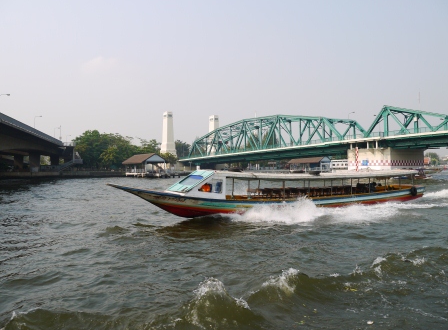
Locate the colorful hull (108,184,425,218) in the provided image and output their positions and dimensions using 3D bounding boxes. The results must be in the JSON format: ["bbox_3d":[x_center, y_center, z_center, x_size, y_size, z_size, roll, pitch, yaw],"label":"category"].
[{"bbox_3d":[5.825,1.597,21.338,25.600,1.650,2.400,0,-1,-39],"label":"colorful hull"}]

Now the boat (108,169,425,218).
[{"bbox_3d":[5.825,1.347,21.338,25.600,2.200,2.500,0,-1,-39],"label":"boat"}]

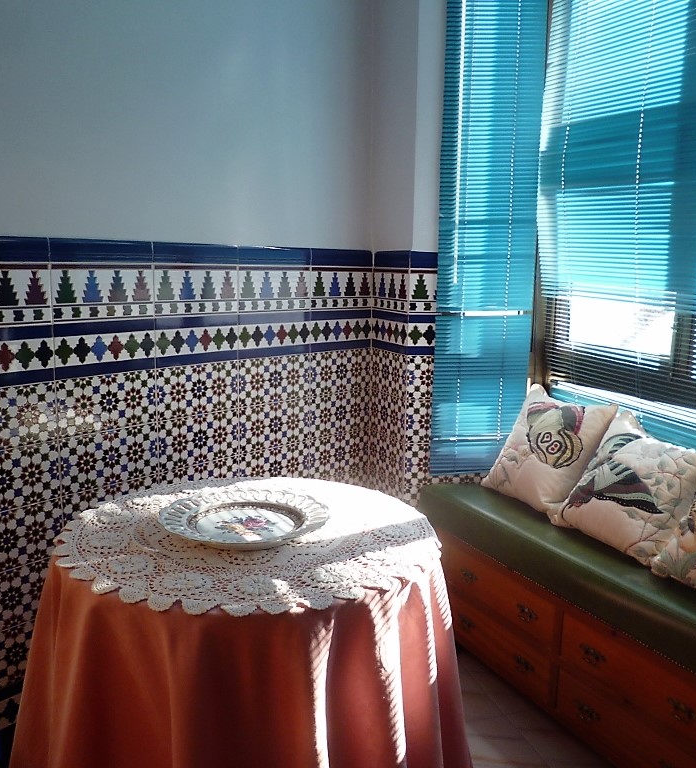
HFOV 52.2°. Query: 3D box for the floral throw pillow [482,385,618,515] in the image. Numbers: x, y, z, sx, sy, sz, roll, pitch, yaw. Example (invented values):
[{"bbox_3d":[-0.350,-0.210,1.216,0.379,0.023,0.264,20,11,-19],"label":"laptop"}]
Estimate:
[{"bbox_3d":[0.615,0.196,2.226,0.130,0.385,0.385,35,-9,-28],"label":"floral throw pillow"}]

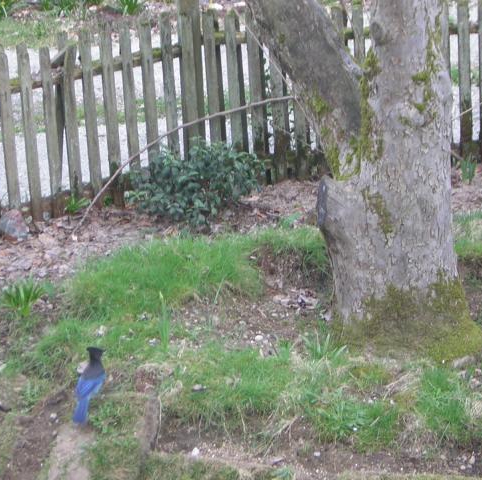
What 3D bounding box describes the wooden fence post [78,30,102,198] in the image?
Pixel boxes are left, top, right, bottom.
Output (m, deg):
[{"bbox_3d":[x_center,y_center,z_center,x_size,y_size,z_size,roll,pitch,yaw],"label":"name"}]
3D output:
[{"bbox_3d":[-0.743,-0.600,9.849,0.065,0.871,0.030,-6,14,-15],"label":"wooden fence post"}]

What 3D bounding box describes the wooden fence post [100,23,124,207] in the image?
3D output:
[{"bbox_3d":[-0.632,-0.614,9.843,0.065,0.920,0.030,-6,14,-15],"label":"wooden fence post"}]

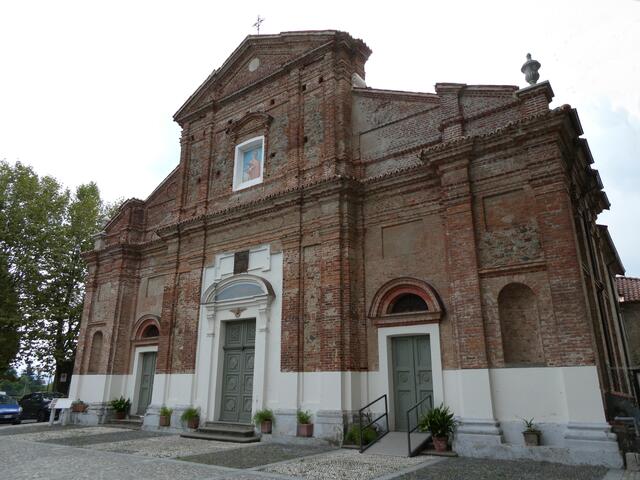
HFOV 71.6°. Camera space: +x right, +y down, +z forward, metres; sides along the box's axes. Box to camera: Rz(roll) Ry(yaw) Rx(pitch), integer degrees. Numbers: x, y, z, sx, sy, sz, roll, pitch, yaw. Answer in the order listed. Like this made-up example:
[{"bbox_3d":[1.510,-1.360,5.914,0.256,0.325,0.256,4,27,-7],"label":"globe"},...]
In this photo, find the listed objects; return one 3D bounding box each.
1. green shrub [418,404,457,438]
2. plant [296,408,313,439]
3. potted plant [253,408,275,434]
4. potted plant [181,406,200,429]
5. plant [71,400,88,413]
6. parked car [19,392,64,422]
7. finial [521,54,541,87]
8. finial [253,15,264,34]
[{"bbox_3d":[2.938,4.507,11.049,0.830,0.760,0.830,-12,-22,33],"label":"green shrub"},{"bbox_3d":[-0.440,5.200,12.612,0.454,0.769,0.454,-12,-21,34],"label":"plant"},{"bbox_3d":[-1.784,5.736,14.061,0.630,0.740,0.630,-12,-22,33],"label":"potted plant"},{"bbox_3d":[-4.468,6.111,15.312,0.662,0.681,0.662,-12,-21,34],"label":"potted plant"},{"bbox_3d":[-10.849,7.511,20.016,0.800,0.500,0.500,-12,-22,33],"label":"plant"},{"bbox_3d":[-15.178,9.198,24.723,4.000,1.420,1.720,-12,-22,33],"label":"parked car"},{"bbox_3d":[5.948,-4.737,12.463,0.500,1.180,0.500,-12,-22,33],"label":"finial"},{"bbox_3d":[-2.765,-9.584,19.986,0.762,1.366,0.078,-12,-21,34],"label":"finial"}]

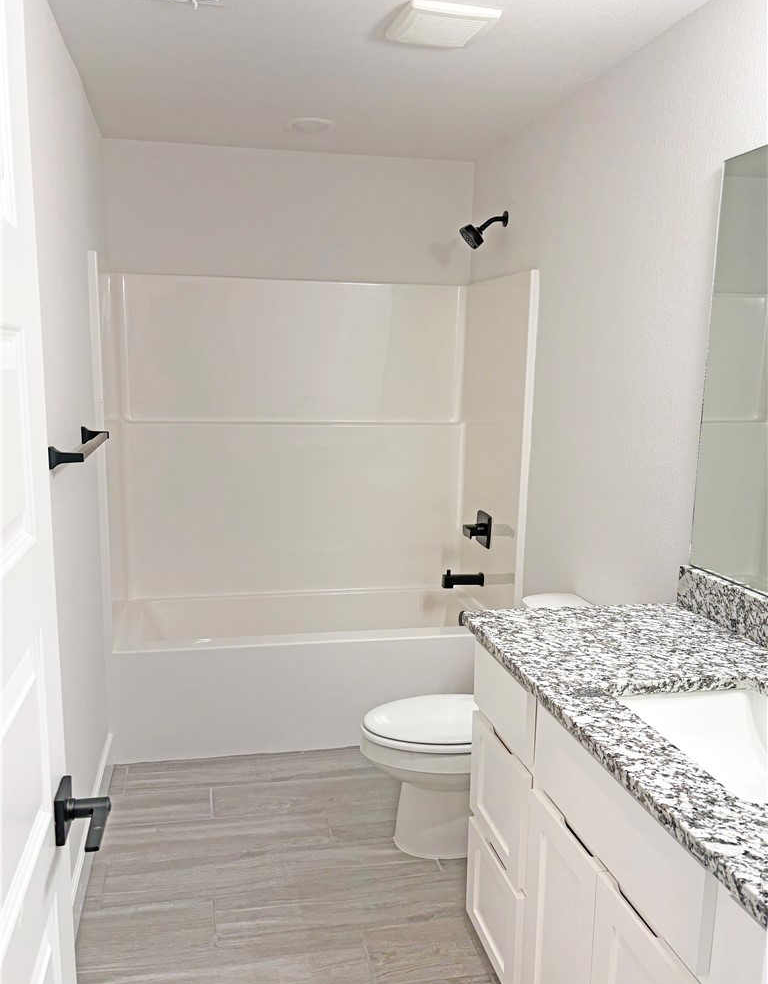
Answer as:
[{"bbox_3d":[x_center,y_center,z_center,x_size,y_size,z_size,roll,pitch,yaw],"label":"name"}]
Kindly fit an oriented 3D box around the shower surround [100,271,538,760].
[{"bbox_3d":[-0.296,0.030,3.168,1.570,1.814,0.725,-1,10,-13],"label":"shower surround"}]

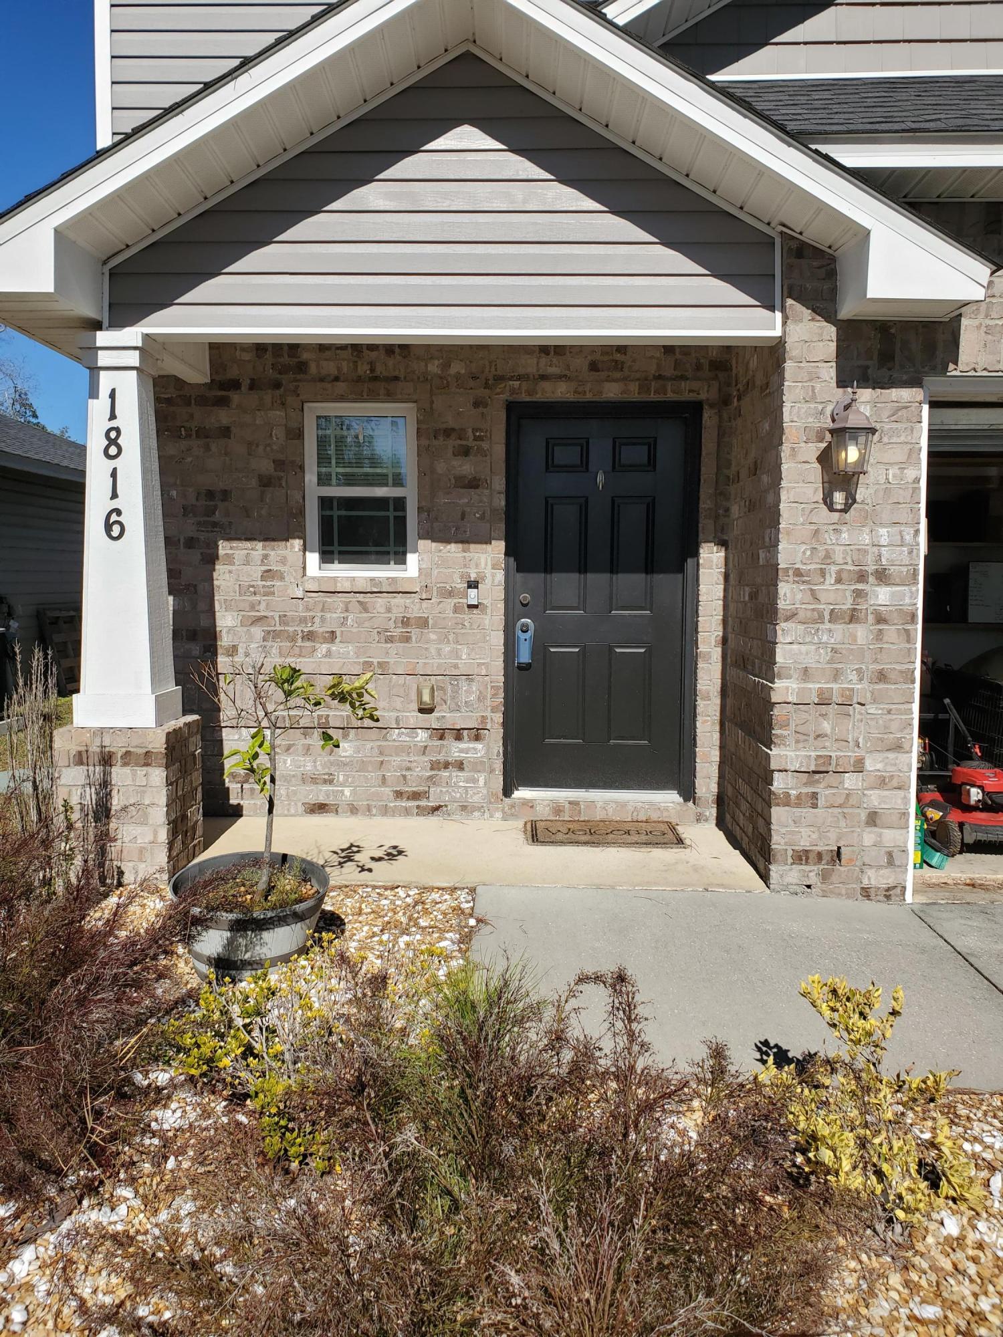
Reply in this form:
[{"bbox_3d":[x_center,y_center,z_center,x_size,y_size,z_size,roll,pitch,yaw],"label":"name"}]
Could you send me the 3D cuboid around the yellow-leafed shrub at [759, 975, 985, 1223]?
[{"bbox_3d":[0.826,0.980,2.305,0.450,0.460,0.400,1,4,1],"label":"yellow-leafed shrub"}]

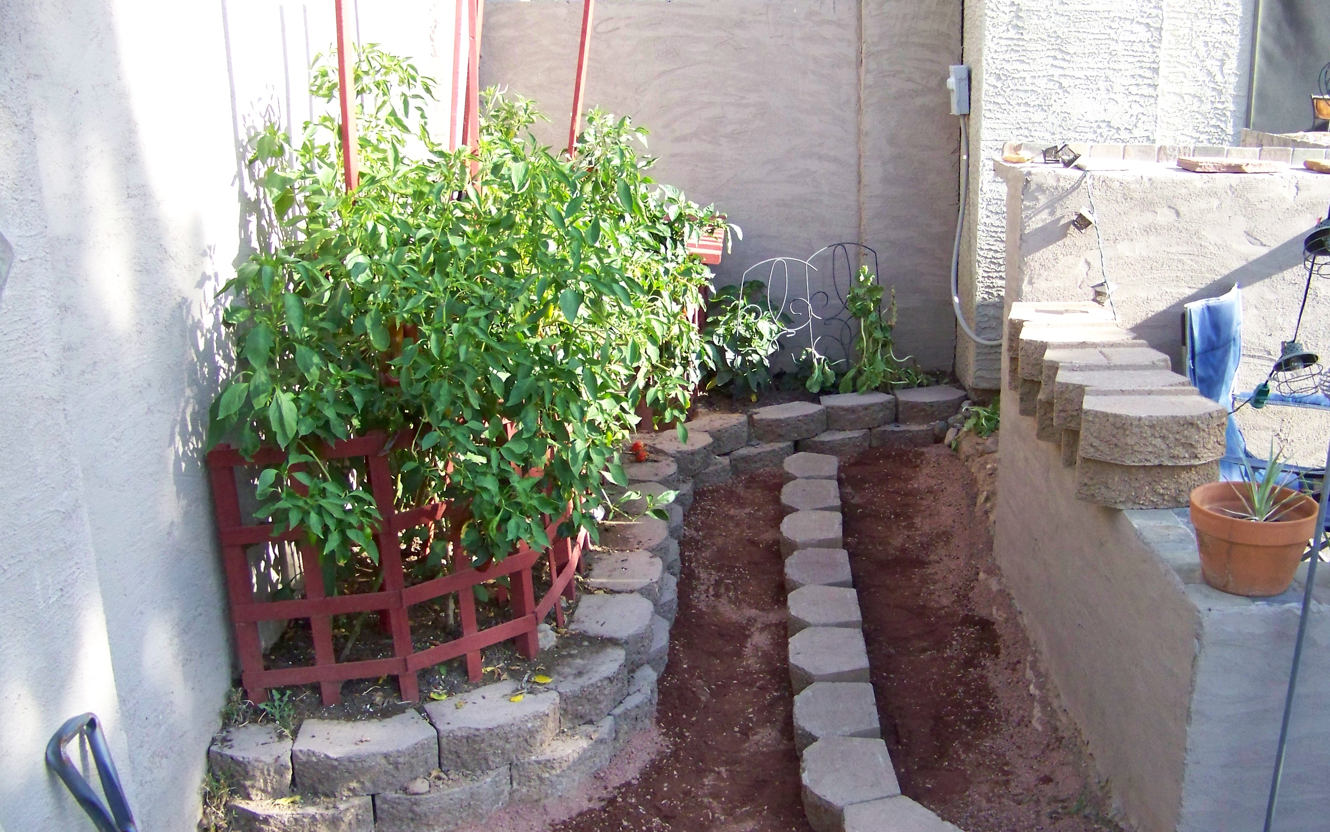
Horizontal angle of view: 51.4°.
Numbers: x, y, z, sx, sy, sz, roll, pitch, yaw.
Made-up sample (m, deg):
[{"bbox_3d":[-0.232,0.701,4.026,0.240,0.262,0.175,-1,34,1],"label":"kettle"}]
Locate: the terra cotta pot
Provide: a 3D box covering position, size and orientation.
[{"bbox_3d":[1.057,0.227,2.500,0.215,0.156,0.215,-2,16,0],"label":"terra cotta pot"}]

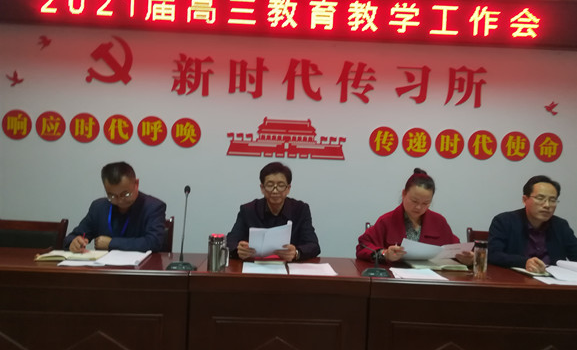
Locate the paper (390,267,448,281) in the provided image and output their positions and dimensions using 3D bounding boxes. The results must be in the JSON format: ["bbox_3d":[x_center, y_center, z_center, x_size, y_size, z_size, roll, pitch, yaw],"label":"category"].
[{"bbox_3d":[0.638,0.490,2.164,0.225,0.006,0.295,2,-2,2],"label":"paper"}]

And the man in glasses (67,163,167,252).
[{"bbox_3d":[-1.019,0.563,2.511,0.570,1.273,0.720,2,-2,11],"label":"man in glasses"}]

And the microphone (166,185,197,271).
[{"bbox_3d":[-0.497,0.249,2.090,0.143,0.394,0.150,2,-2,-1],"label":"microphone"}]

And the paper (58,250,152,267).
[{"bbox_3d":[-0.909,0.420,2.173,0.400,0.025,0.330,3,-2,-9],"label":"paper"}]

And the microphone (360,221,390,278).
[{"bbox_3d":[0.418,0.400,2.169,0.150,0.170,0.280,2,-2,-1],"label":"microphone"}]

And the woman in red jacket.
[{"bbox_3d":[0.699,0.615,2.549,0.576,1.307,0.700,2,-2,-4],"label":"woman in red jacket"}]

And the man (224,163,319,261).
[{"bbox_3d":[-0.101,0.583,2.542,0.527,1.307,0.700,2,-2,-1],"label":"man"}]

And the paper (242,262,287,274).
[{"bbox_3d":[-0.118,0.461,2.152,0.213,0.006,0.295,2,-2,-2],"label":"paper"}]

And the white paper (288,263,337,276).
[{"bbox_3d":[0.115,0.470,2.177,0.220,0.006,0.300,2,-2,-1],"label":"white paper"}]

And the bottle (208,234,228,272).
[{"bbox_3d":[-0.329,0.367,2.049,0.100,0.170,0.082,2,-2,-1],"label":"bottle"}]

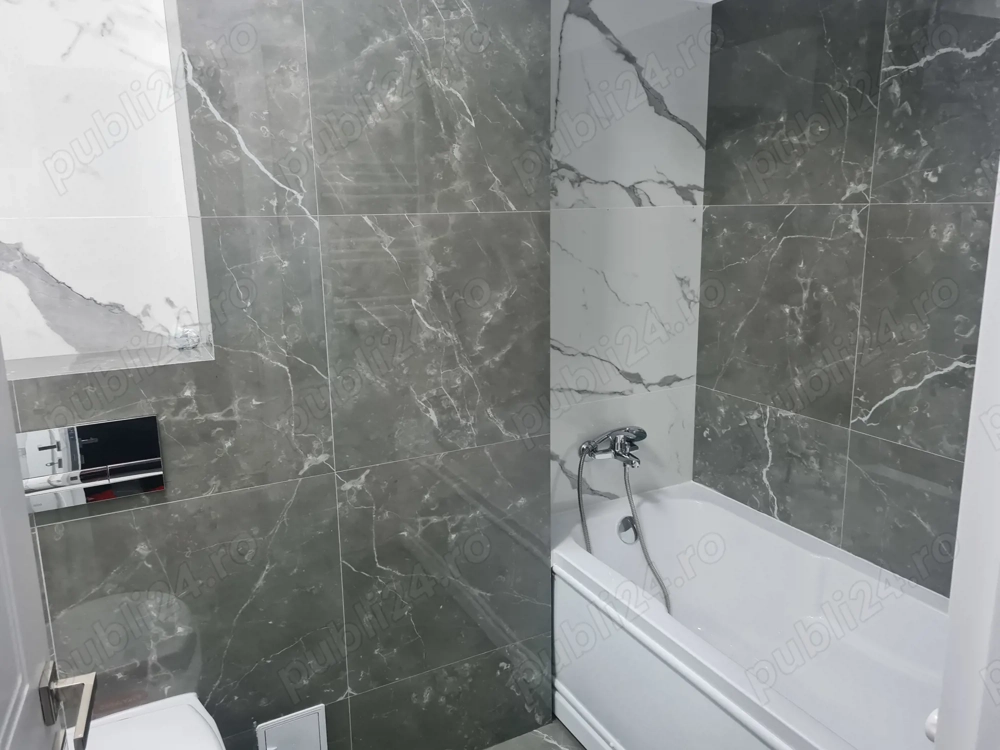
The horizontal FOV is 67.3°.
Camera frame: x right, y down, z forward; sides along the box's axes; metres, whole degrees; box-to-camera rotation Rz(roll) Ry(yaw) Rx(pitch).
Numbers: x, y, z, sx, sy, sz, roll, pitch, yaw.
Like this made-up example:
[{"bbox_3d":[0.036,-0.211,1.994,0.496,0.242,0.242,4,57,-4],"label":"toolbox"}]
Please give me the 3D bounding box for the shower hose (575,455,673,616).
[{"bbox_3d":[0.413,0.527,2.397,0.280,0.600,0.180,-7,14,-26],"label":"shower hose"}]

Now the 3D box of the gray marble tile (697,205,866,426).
[{"bbox_3d":[0.819,-0.203,2.261,0.015,0.600,0.605,-7,14,-26],"label":"gray marble tile"}]

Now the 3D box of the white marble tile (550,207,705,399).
[{"bbox_3d":[0.402,-0.226,2.400,0.600,0.600,0.015,-7,14,-26],"label":"white marble tile"}]

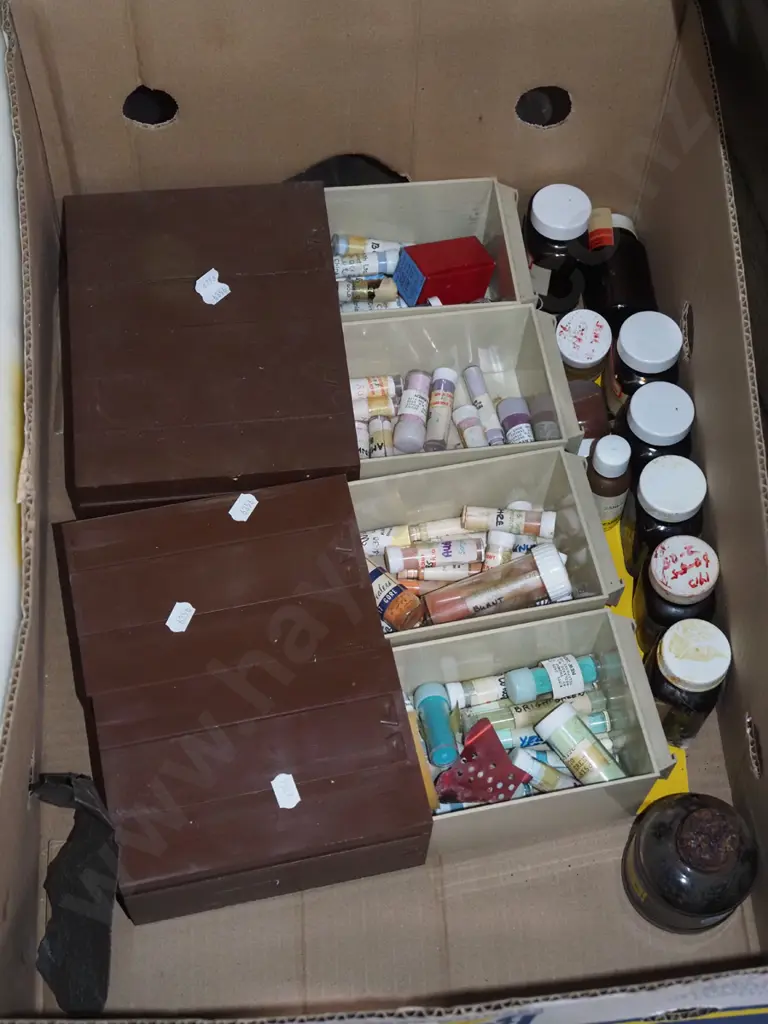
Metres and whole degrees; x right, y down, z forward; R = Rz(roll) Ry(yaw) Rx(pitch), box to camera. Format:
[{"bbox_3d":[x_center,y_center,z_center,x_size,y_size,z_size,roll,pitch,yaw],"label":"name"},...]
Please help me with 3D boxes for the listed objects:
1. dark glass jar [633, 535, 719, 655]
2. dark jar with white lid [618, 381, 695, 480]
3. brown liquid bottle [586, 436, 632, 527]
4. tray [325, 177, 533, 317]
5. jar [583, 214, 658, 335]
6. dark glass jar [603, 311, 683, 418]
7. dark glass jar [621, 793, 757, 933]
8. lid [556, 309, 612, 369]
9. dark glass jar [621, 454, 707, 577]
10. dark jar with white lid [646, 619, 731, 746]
[{"bbox_3d":[0.167,0.051,0.912,0.041,0.088,0.041,-1,62,2],"label":"dark glass jar"},{"bbox_3d":[0.160,-0.040,0.947,0.042,0.079,0.042,0,62,1],"label":"dark jar with white lid"},{"bbox_3d":[0.136,-0.017,0.954,0.026,0.078,0.026,-1,62,2],"label":"brown liquid bottle"},{"bbox_3d":[0.009,-0.150,1.027,0.163,0.067,0.100,-4,62,-4],"label":"tray"},{"bbox_3d":[0.158,-0.164,1.102,0.049,0.049,0.089,-3,61,-3],"label":"jar"},{"bbox_3d":[0.161,-0.083,0.985,0.041,0.088,0.041,-1,62,2],"label":"dark glass jar"},{"bbox_3d":[0.167,0.184,0.857,0.070,0.058,0.070,1,62,-2],"label":"dark glass jar"},{"bbox_3d":[0.119,-0.102,0.948,0.033,0.009,0.033,-2,74,6],"label":"lid"},{"bbox_3d":[0.162,0.003,0.924,0.042,0.079,0.042,0,62,1],"label":"dark glass jar"},{"bbox_3d":[0.165,0.096,0.889,0.041,0.086,0.041,1,62,-2],"label":"dark jar with white lid"}]

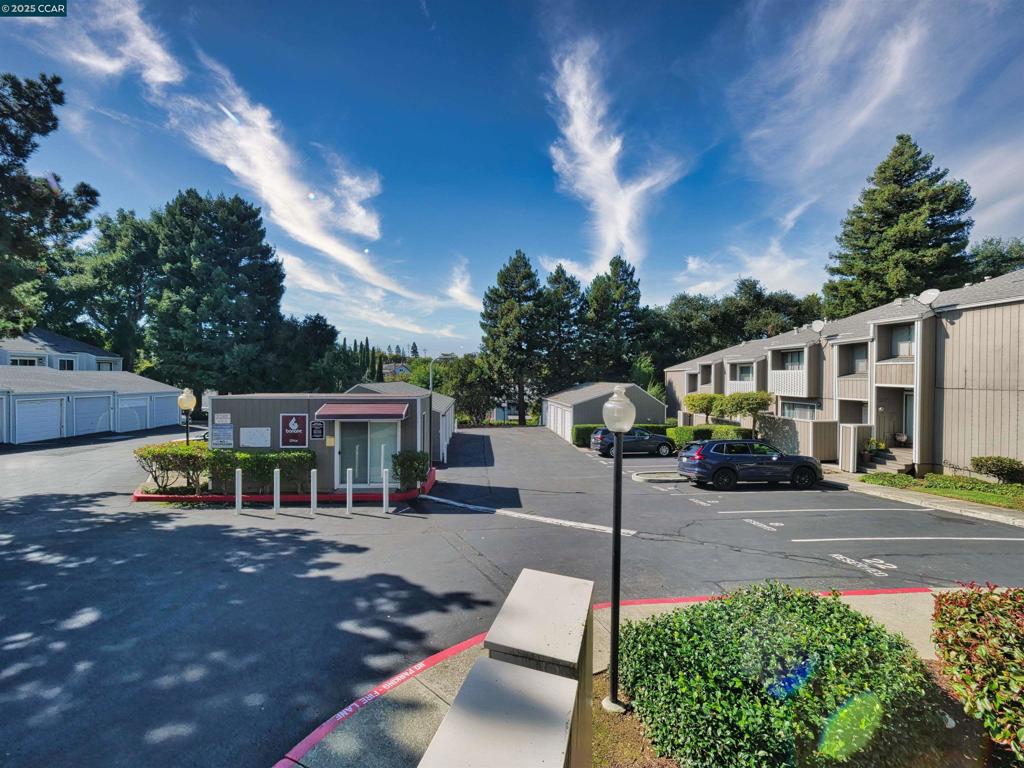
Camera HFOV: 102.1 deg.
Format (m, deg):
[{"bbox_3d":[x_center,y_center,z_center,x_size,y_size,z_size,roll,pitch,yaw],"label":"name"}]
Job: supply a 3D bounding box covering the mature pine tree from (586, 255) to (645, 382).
[{"bbox_3d":[11.500,-5.000,46.000,6.400,18.800,6.400,0,1,-5],"label":"mature pine tree"}]

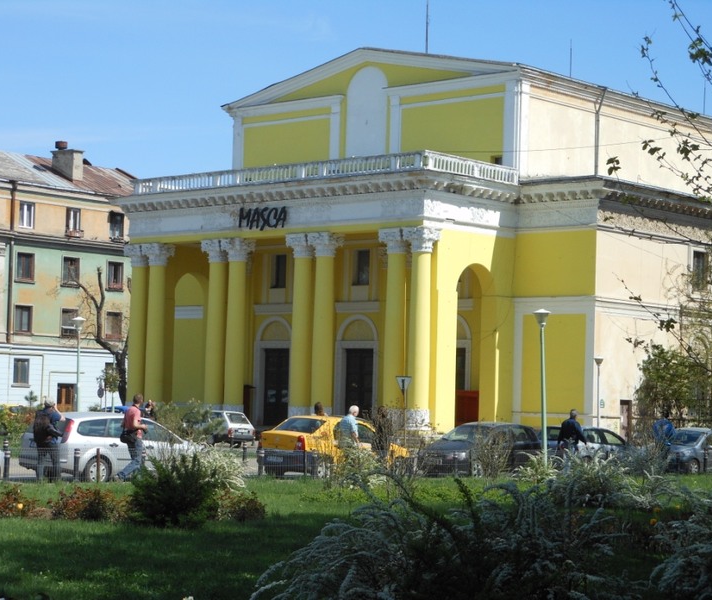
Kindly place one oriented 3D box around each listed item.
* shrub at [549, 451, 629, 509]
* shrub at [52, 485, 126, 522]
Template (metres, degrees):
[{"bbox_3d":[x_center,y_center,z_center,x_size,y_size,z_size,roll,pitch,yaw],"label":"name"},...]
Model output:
[{"bbox_3d":[4.138,3.162,31.130,1.350,0.980,1.200,2,-3,0],"label":"shrub"},{"bbox_3d":[-3.598,2.732,23.674,0.978,0.408,0.800,2,-4,0],"label":"shrub"}]

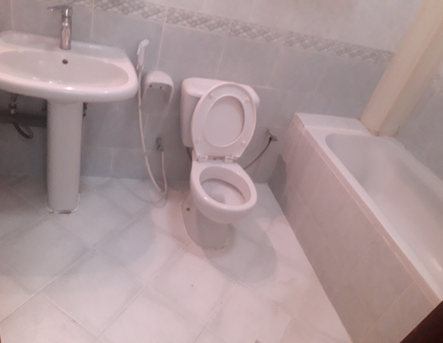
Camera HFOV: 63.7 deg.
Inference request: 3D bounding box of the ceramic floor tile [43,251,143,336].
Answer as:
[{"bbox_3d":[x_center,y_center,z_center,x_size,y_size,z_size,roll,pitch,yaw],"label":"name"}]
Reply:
[{"bbox_3d":[-0.573,0.542,1.627,0.330,0.010,0.330,29,36,16],"label":"ceramic floor tile"}]

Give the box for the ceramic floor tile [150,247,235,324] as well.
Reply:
[{"bbox_3d":[-0.141,0.565,1.790,0.330,0.010,0.330,29,36,16],"label":"ceramic floor tile"}]

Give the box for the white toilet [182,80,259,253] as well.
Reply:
[{"bbox_3d":[-0.024,-0.015,1.928,0.420,0.800,0.700,3,37,-21],"label":"white toilet"}]

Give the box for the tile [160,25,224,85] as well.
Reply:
[{"bbox_3d":[-0.155,-0.625,1.878,0.330,0.250,0.010,3,37,-21],"label":"tile"}]

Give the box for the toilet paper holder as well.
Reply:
[{"bbox_3d":[-0.335,-0.441,1.895,0.155,0.160,0.105,3,37,-21],"label":"toilet paper holder"}]

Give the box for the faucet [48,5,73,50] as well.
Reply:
[{"bbox_3d":[-0.698,-0.599,1.526,0.100,0.170,0.130,3,37,-21],"label":"faucet"}]

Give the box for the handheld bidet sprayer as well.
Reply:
[{"bbox_3d":[-0.388,-0.577,1.772,0.060,0.160,0.035,3,37,-21],"label":"handheld bidet sprayer"}]

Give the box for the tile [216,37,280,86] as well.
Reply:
[{"bbox_3d":[0.153,-0.609,1.996,0.330,0.250,0.010,3,37,-21],"label":"tile"}]

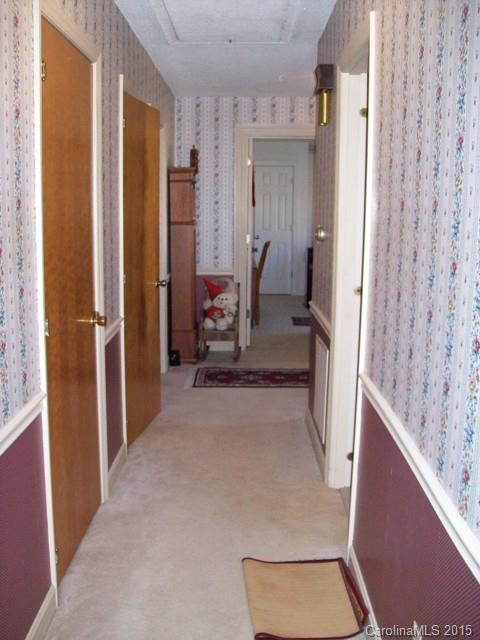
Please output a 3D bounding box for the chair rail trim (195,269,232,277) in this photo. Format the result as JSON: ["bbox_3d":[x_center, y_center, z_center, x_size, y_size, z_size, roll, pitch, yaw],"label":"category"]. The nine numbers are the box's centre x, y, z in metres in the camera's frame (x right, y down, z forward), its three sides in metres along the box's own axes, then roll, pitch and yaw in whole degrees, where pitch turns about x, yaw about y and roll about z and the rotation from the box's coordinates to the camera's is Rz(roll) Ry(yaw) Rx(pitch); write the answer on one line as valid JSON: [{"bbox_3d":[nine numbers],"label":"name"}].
[{"bbox_3d":[-0.292,-0.460,6.535,0.450,0.060,0.025,1,10,0],"label":"chair rail trim"}]

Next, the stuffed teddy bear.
[{"bbox_3d":[-0.173,-0.144,6.265,0.330,0.460,0.250,1,10,0],"label":"stuffed teddy bear"}]

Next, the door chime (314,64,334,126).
[{"bbox_3d":[0.446,-1.192,3.588,0.085,0.315,0.180,1,10,0],"label":"door chime"}]

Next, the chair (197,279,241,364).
[{"bbox_3d":[-0.189,0.021,6.333,0.400,0.700,0.470,1,10,0],"label":"chair"}]

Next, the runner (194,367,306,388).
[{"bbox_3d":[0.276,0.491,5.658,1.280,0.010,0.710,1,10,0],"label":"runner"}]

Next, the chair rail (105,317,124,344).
[{"bbox_3d":[-0.649,0.058,3.483,0.025,0.060,0.520,1,10,0],"label":"chair rail"}]

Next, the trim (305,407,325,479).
[{"bbox_3d":[0.457,0.727,4.044,0.016,0.088,1.090,1,10,0],"label":"trim"}]

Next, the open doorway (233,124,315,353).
[{"bbox_3d":[0.397,-0.765,6.531,0.900,2.200,0.140,1,10,0],"label":"open doorway"}]

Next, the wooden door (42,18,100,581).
[{"bbox_3d":[-0.681,-0.061,2.714,0.038,2.030,0.720,1,10,0],"label":"wooden door"}]

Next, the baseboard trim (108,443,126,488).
[{"bbox_3d":[-0.662,0.785,3.616,0.016,0.088,0.540,1,10,0],"label":"baseboard trim"}]

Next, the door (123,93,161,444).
[{"bbox_3d":[-0.612,-0.304,4.162,0.038,2.030,0.700,2,10,10],"label":"door"}]

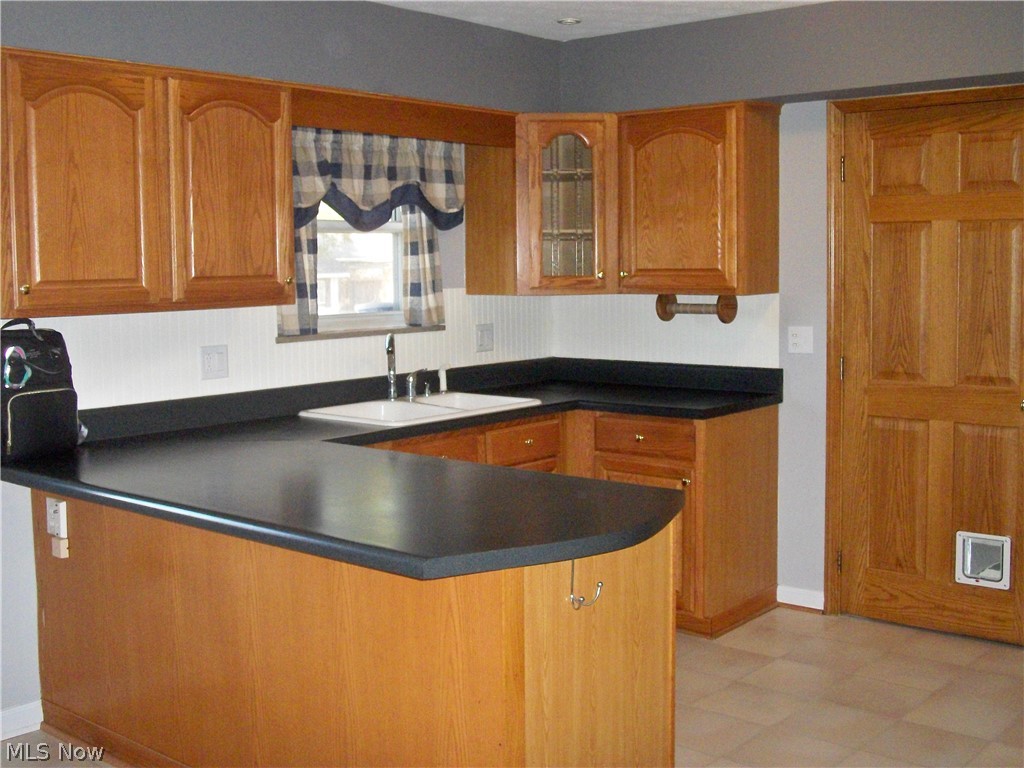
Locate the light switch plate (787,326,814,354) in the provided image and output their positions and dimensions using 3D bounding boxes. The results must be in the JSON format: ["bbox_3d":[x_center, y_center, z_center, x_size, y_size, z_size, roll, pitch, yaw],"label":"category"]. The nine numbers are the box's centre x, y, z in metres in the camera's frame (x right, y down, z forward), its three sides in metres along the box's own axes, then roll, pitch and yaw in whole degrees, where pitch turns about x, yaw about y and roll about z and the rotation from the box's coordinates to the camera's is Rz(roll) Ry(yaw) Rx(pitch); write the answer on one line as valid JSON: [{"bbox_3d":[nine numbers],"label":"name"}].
[{"bbox_3d":[1.200,-0.183,4.918,0.114,0.112,0.010,4,8,41],"label":"light switch plate"}]

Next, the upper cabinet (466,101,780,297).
[{"bbox_3d":[0.456,-0.769,5.092,1.221,0.762,0.615,4,8,41],"label":"upper cabinet"}]

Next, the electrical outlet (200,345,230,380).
[{"bbox_3d":[-1.077,-0.078,4.293,0.010,0.118,0.115,4,8,41],"label":"electrical outlet"}]

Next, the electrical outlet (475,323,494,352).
[{"bbox_3d":[-0.122,-0.210,5.396,0.010,0.121,0.116,4,8,41],"label":"electrical outlet"}]

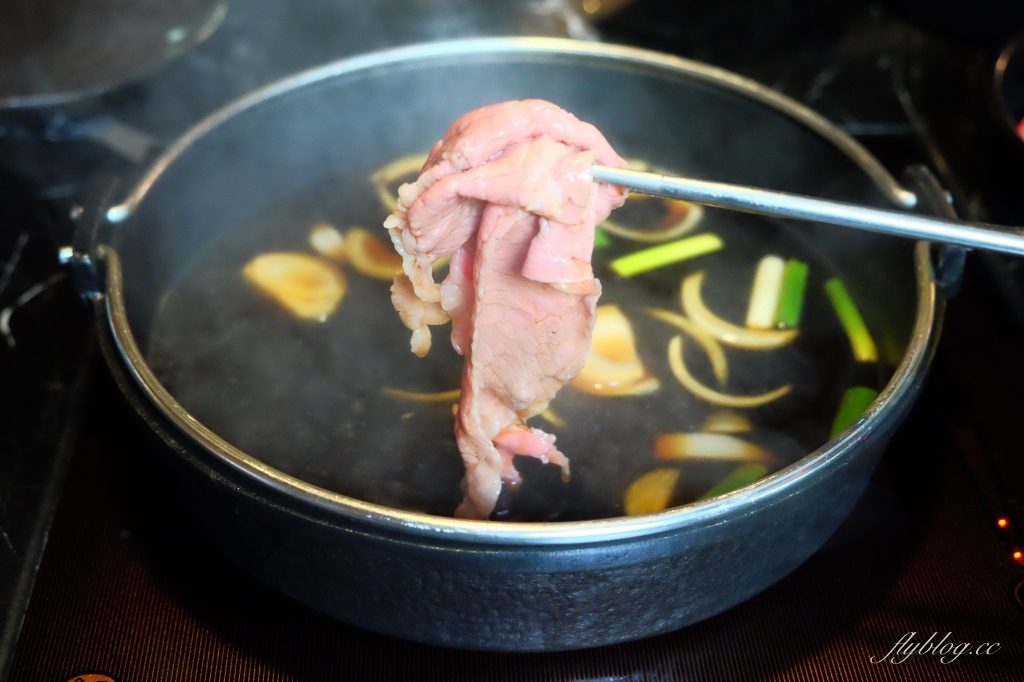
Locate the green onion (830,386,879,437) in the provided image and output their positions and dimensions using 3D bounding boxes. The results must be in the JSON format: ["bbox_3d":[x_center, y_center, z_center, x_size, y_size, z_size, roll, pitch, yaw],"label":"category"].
[{"bbox_3d":[0.101,0.028,0.340,0.009,0.009,0.038,15,42,17],"label":"green onion"}]

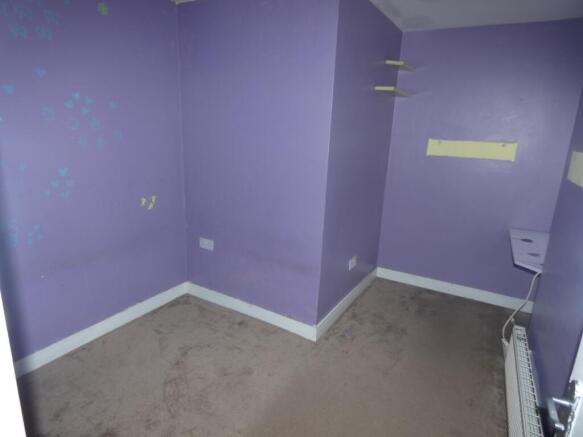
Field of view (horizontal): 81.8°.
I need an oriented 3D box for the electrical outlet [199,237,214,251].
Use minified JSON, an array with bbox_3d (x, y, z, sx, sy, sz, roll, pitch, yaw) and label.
[{"bbox_3d":[-0.682,0.209,2.708,0.148,0.087,0.020,10,16,30],"label":"electrical outlet"}]

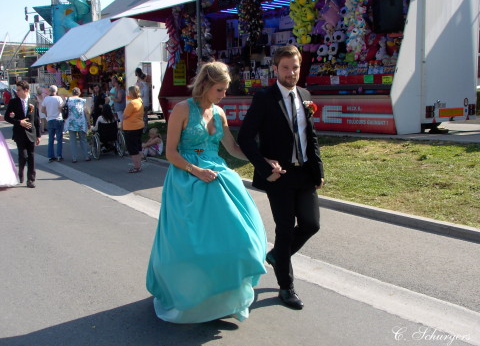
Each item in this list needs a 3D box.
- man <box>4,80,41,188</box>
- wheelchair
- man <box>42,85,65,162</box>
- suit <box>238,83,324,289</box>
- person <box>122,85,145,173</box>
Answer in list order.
[{"bbox_3d":[-3.660,-0.670,9.295,0.580,1.760,0.450,-4,9,-25],"label":"man"},{"bbox_3d":[-3.220,-0.786,13.265,0.660,0.920,0.950,-3,8,-19],"label":"wheelchair"},{"bbox_3d":[-4.280,-1.120,12.715,0.500,1.730,0.360,-2,8,-11],"label":"man"},{"bbox_3d":[0.280,0.097,4.030,0.580,1.460,0.550,-4,9,-27],"label":"suit"},{"bbox_3d":[-2.090,-0.836,10.887,0.370,1.660,0.460,5,9,34],"label":"person"}]

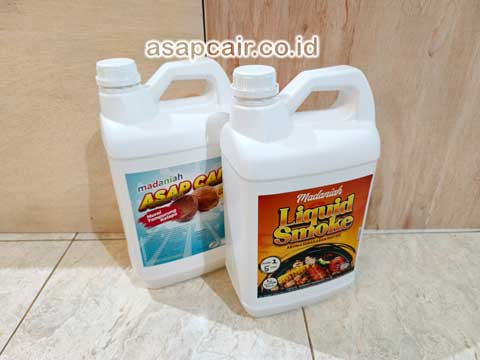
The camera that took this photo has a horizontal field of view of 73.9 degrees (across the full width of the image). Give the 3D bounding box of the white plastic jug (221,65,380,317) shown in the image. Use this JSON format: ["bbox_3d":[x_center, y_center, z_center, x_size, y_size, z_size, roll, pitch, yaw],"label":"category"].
[{"bbox_3d":[0.075,0.012,0.436,0.184,0.321,0.130,-10,30,-16],"label":"white plastic jug"}]

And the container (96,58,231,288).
[{"bbox_3d":[-0.096,-0.014,0.488,0.184,0.321,0.130,-13,31,-21],"label":"container"}]

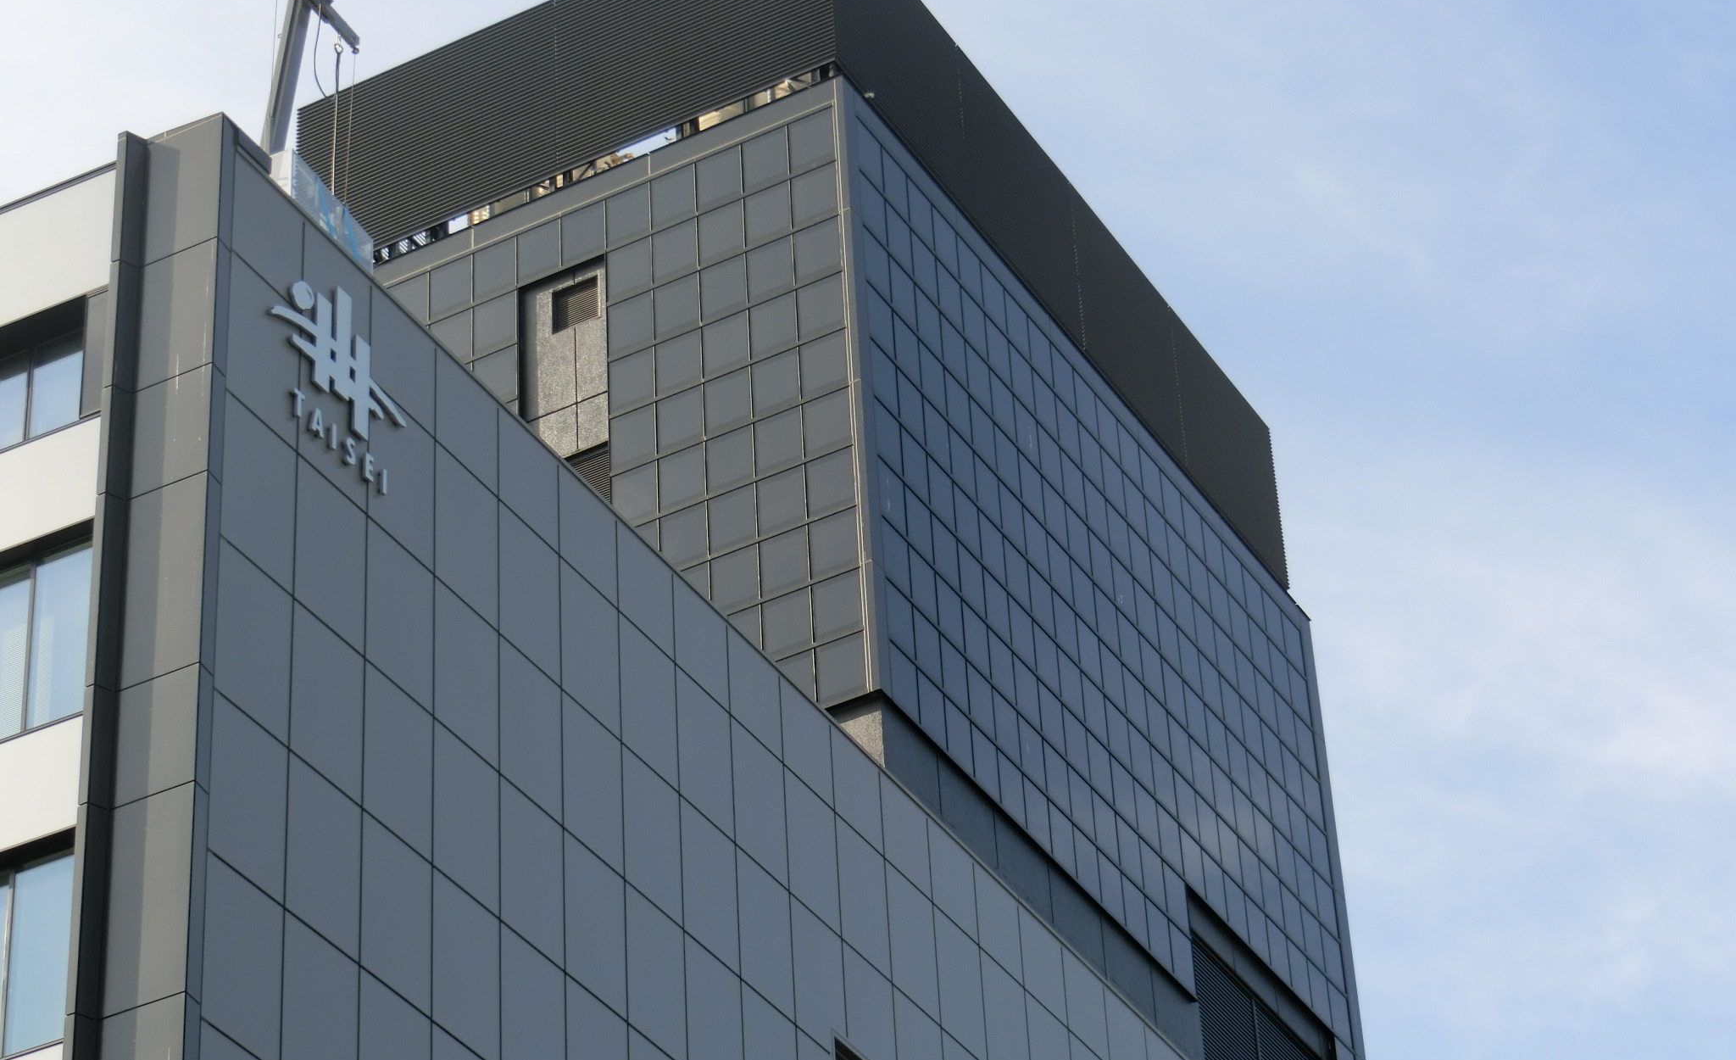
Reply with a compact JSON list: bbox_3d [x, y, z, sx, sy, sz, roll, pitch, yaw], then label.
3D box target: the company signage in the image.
[{"bbox_3d":[-5.306,-1.593,46.678,0.101,2.041,2.409,-20,-39,21],"label":"company signage"}]

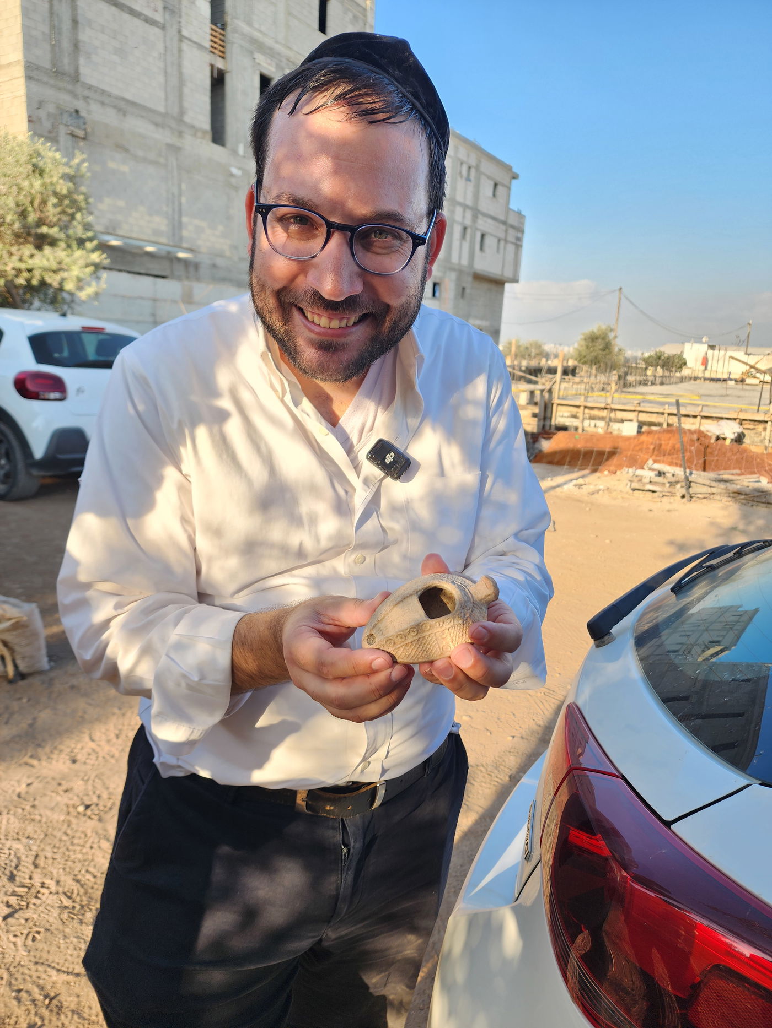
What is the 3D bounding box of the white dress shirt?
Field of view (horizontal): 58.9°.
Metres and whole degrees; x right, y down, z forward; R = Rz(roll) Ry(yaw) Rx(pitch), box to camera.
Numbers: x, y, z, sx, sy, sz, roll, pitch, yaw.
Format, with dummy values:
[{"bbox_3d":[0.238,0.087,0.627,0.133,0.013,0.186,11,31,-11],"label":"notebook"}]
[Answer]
[{"bbox_3d":[-0.073,0.014,0.762,0.545,0.576,0.426,-2,12,-21],"label":"white dress shirt"}]

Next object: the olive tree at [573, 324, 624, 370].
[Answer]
[{"bbox_3d":[14.956,-11.203,48.000,3.600,4.400,3.500,3,13,0],"label":"olive tree"}]

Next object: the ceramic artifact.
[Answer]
[{"bbox_3d":[0.038,0.087,0.560,0.117,0.052,0.074,-21,43,-12],"label":"ceramic artifact"}]

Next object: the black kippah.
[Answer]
[{"bbox_3d":[0.000,-0.397,0.640,0.162,0.073,0.162,25,6,-15],"label":"black kippah"}]

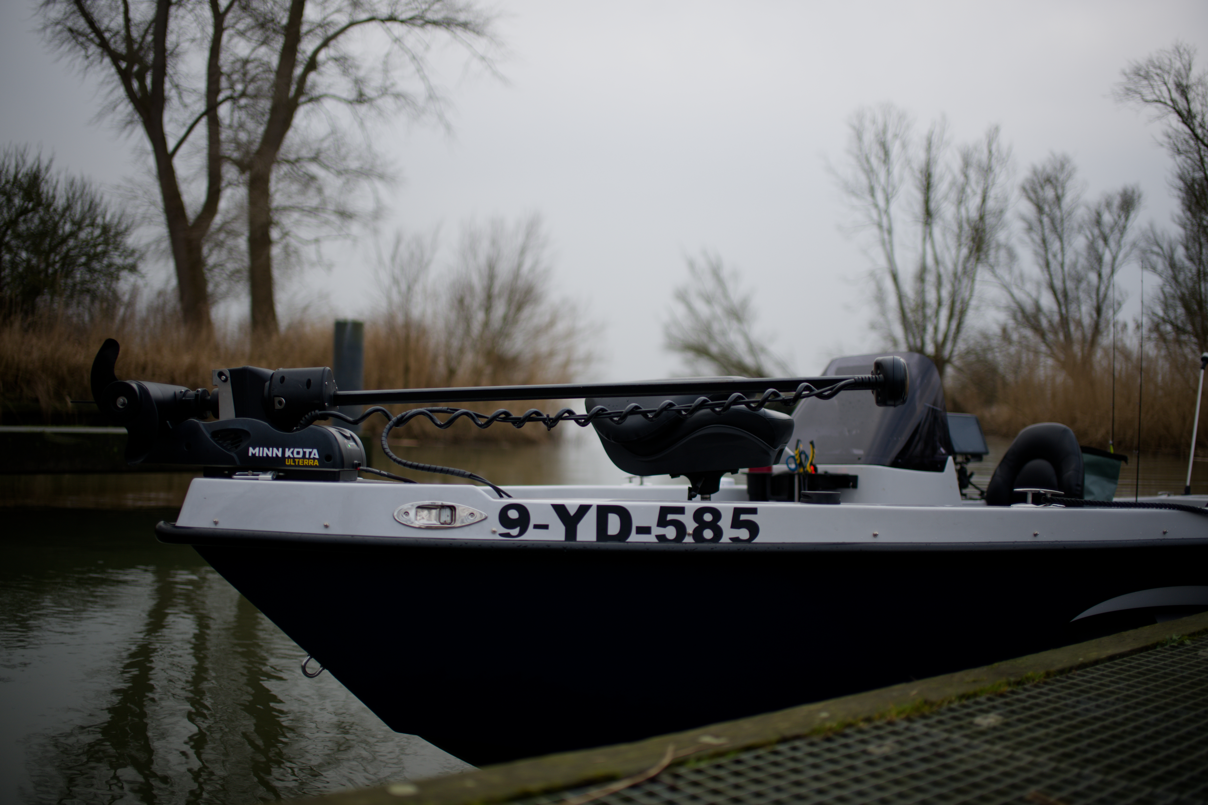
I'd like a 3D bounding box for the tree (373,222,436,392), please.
[{"bbox_3d":[-5.063,-2.026,30.000,1.518,4.967,1.518,0,0,0],"label":"tree"}]

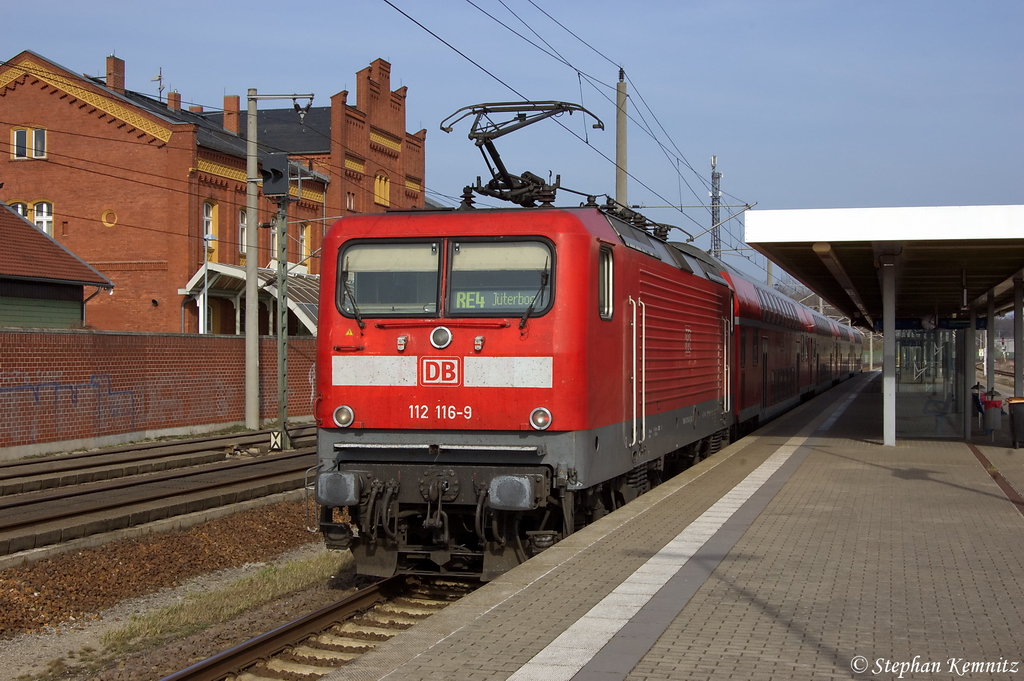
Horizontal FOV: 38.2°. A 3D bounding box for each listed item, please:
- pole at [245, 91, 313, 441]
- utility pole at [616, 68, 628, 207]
[{"bbox_3d":[-6.945,-2.410,44.317,2.200,10.300,0.380,0,-1,14],"label":"pole"},{"bbox_3d":[3.209,-2.615,43.187,0.370,10.670,0.370,0,-1,14],"label":"utility pole"}]

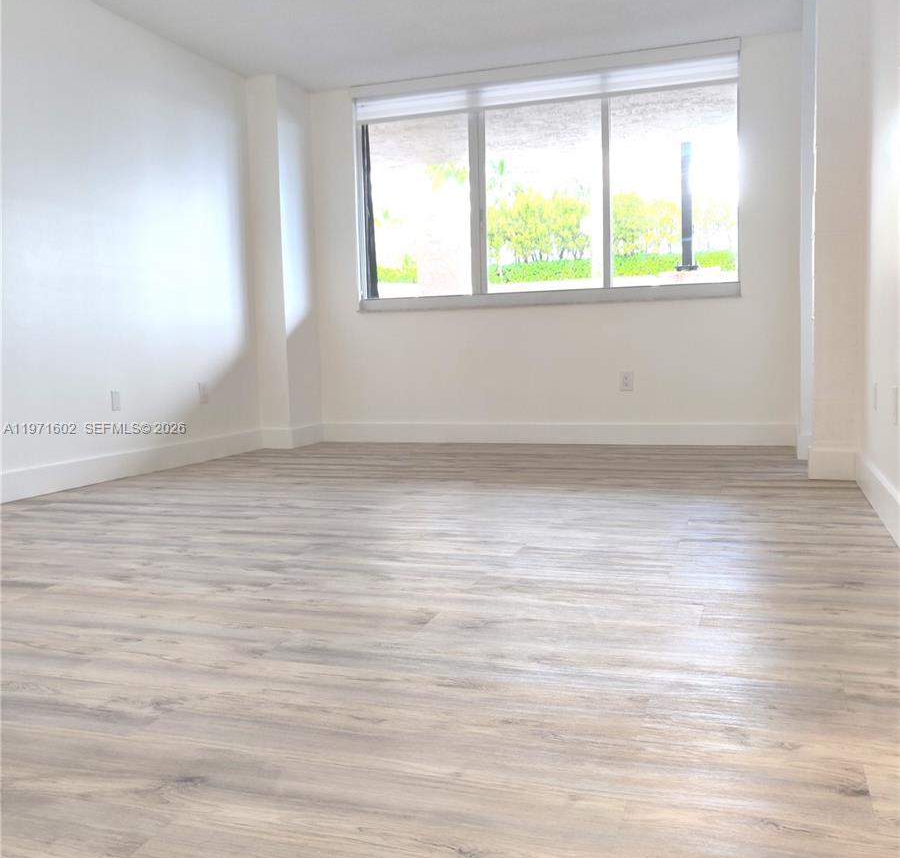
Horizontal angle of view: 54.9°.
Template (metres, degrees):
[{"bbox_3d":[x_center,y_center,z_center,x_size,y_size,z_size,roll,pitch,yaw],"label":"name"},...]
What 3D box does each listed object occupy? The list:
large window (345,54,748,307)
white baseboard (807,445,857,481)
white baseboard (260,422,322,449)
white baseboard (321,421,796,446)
[{"bbox_3d":[0.598,-1.641,5.983,2.668,1.513,0.100,0,5,19],"label":"large window"},{"bbox_3d":[1.845,0.174,4.186,0.211,0.146,0.020,0,5,19],"label":"white baseboard"},{"bbox_3d":[-1.168,0.046,6.471,0.246,0.146,0.496,0,5,19],"label":"white baseboard"},{"bbox_3d":[0.614,0.034,6.099,3.395,0.146,0.020,0,5,19],"label":"white baseboard"}]

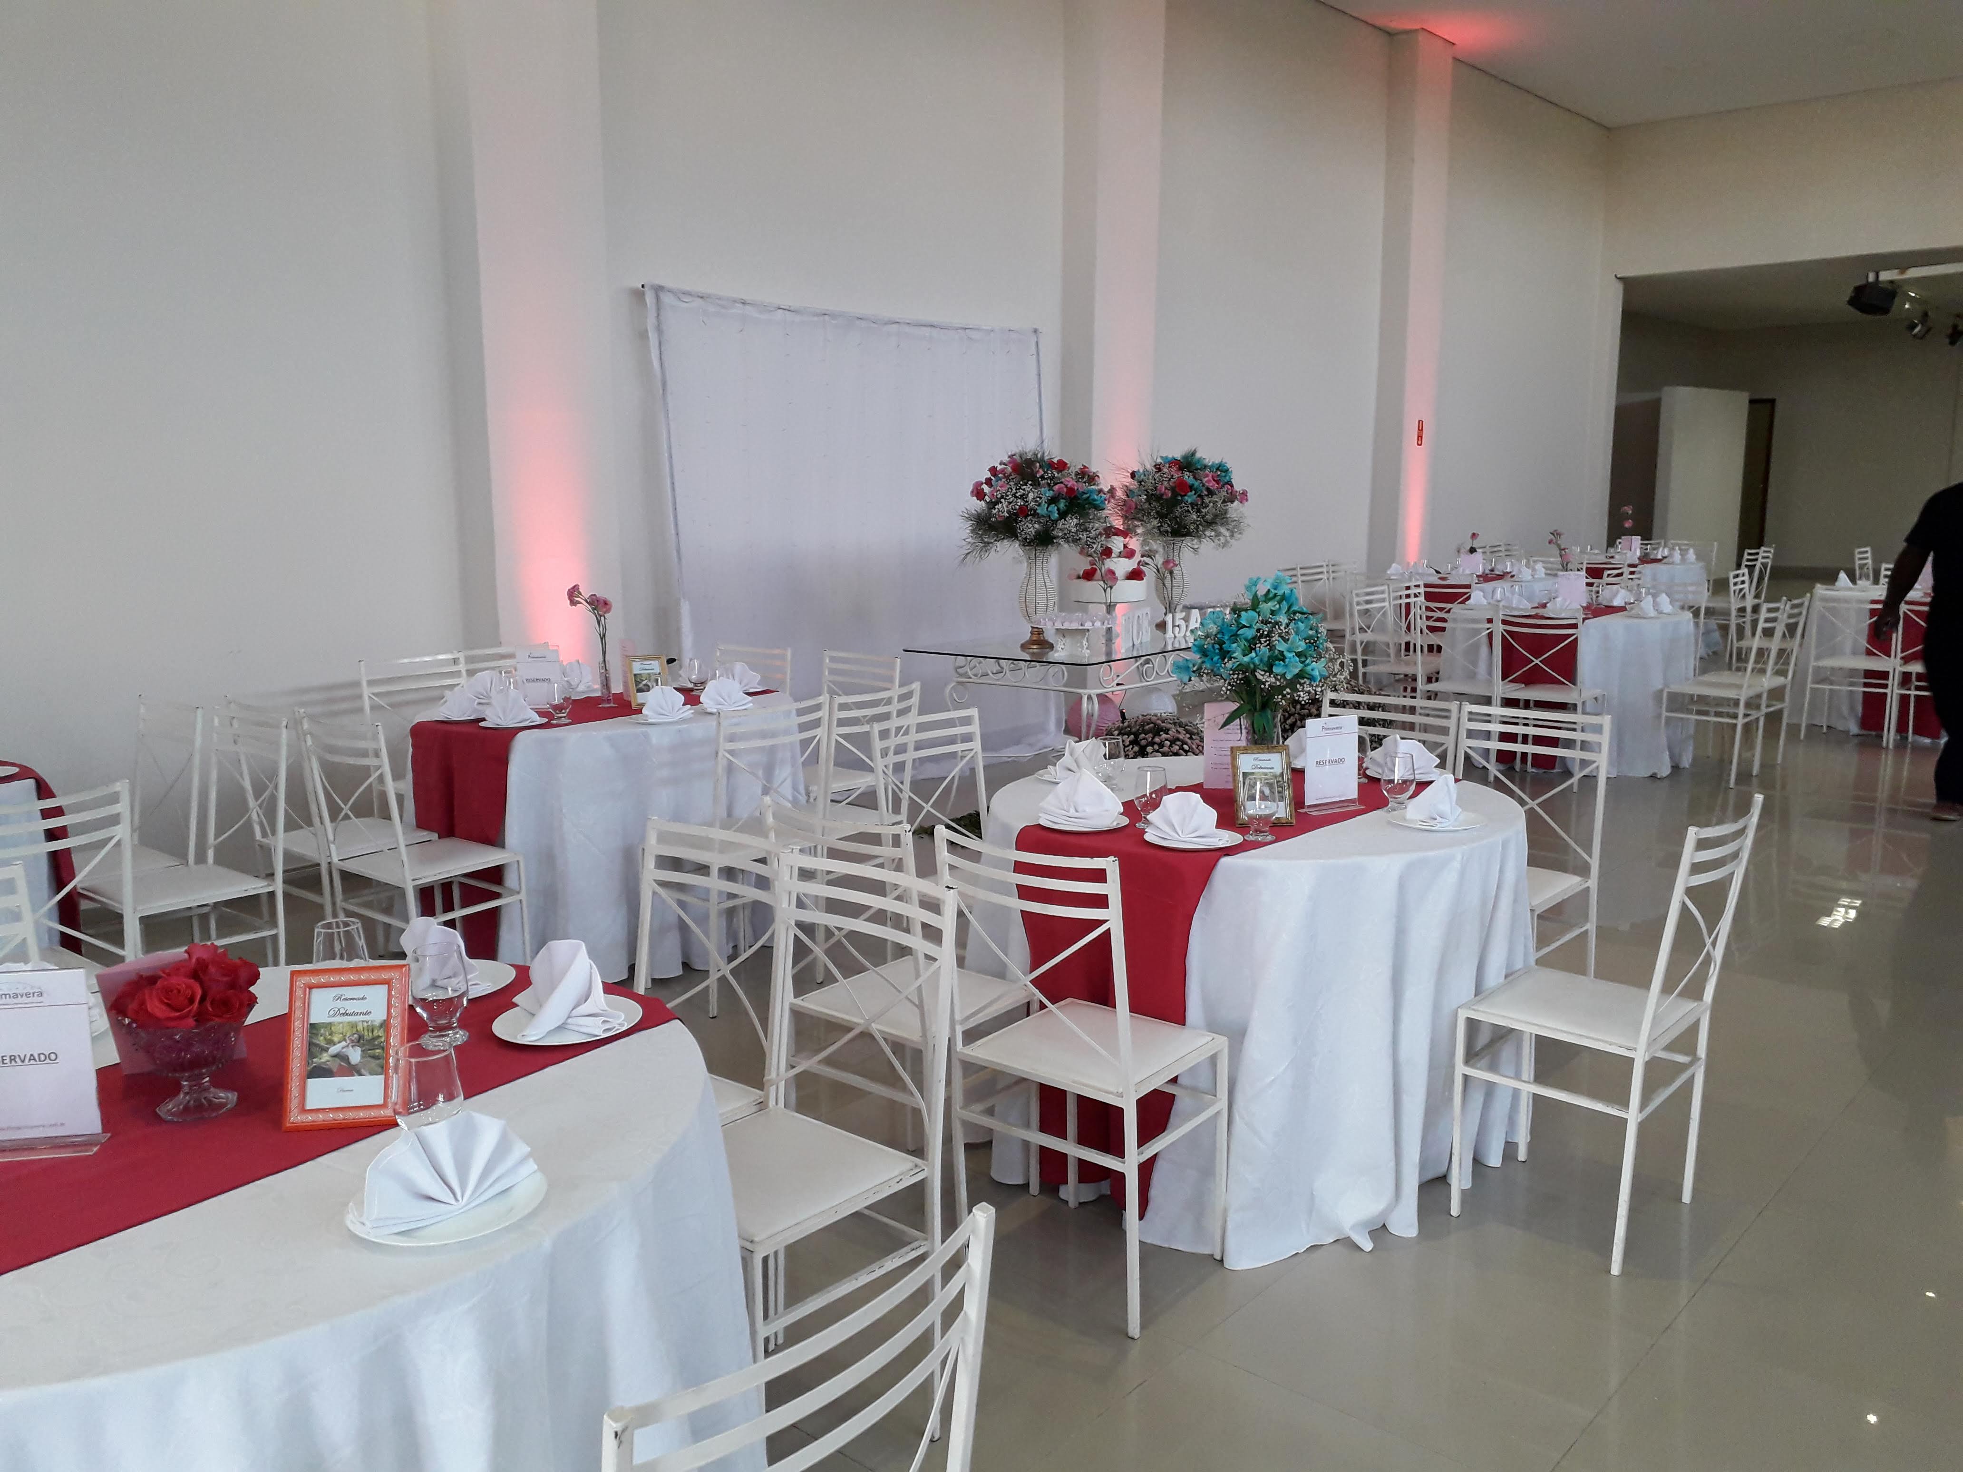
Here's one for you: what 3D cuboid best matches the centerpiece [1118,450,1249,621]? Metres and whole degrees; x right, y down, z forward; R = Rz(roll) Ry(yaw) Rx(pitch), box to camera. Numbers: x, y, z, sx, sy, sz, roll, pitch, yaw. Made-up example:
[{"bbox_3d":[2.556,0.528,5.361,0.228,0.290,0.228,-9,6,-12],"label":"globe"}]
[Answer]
[{"bbox_3d":[0.941,-0.915,7.185,0.610,0.840,0.580,2,10,10],"label":"centerpiece"}]

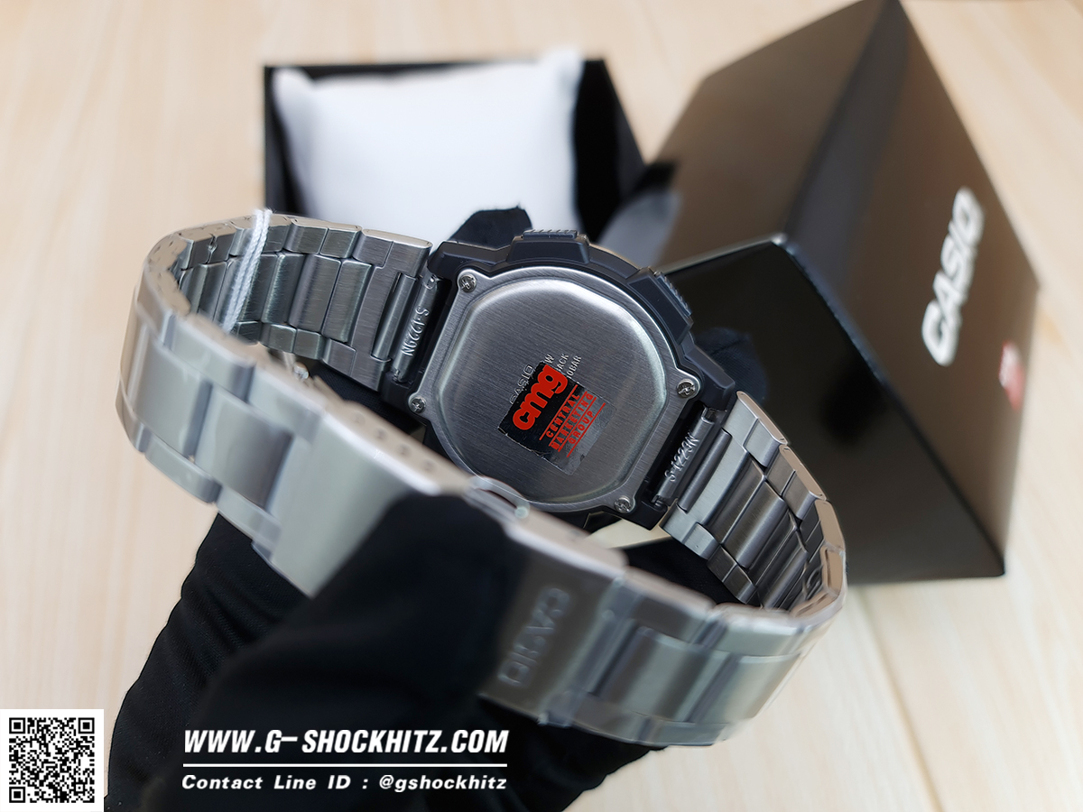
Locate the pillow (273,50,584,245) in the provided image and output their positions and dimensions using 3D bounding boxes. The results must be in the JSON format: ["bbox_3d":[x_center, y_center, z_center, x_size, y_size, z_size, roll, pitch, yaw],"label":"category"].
[{"bbox_3d":[-0.028,-0.051,0.231,0.084,0.052,0.075,-6,56,-12],"label":"pillow"}]

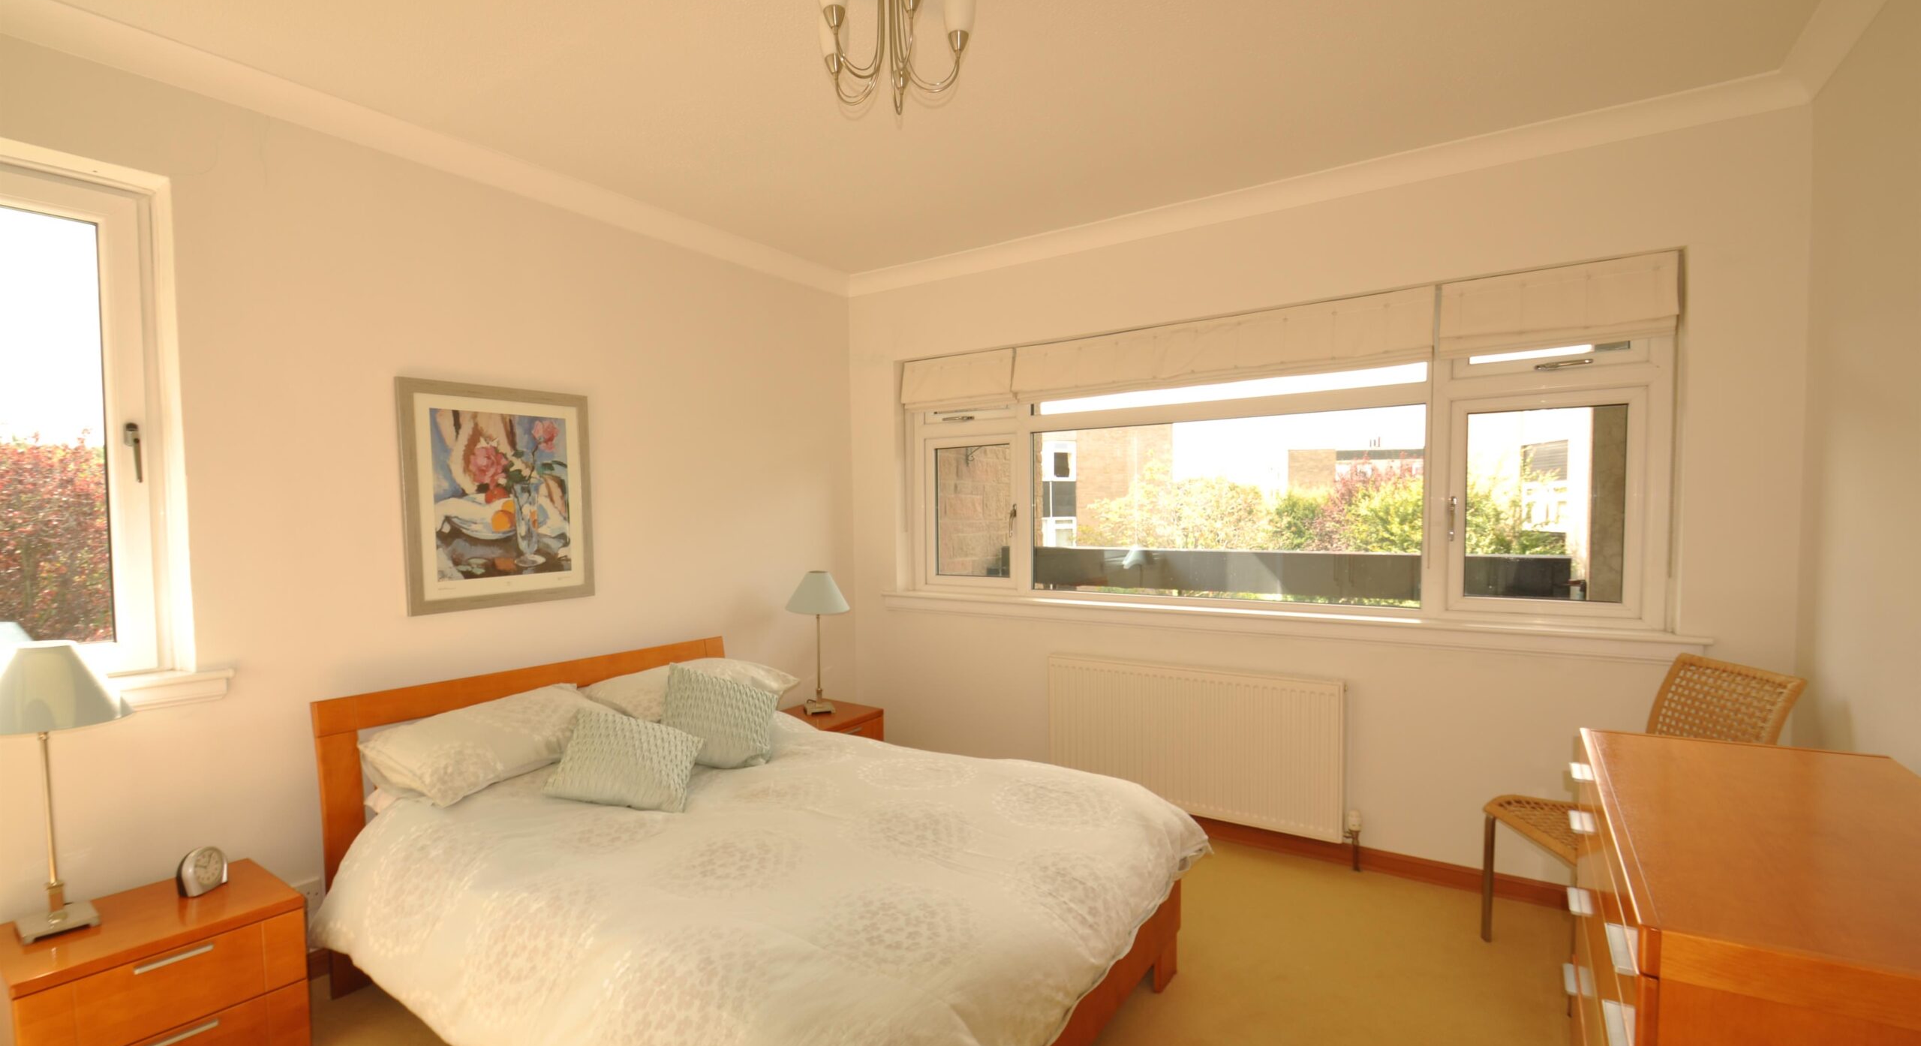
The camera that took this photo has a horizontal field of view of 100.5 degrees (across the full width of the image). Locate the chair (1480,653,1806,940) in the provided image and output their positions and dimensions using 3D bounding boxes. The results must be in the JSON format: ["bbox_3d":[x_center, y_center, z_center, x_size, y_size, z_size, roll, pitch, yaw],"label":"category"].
[{"bbox_3d":[1.973,0.895,2.368,0.604,0.920,0.445,-1,2,4],"label":"chair"}]

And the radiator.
[{"bbox_3d":[0.936,0.889,3.328,1.213,0.594,0.084,0,2,33],"label":"radiator"}]

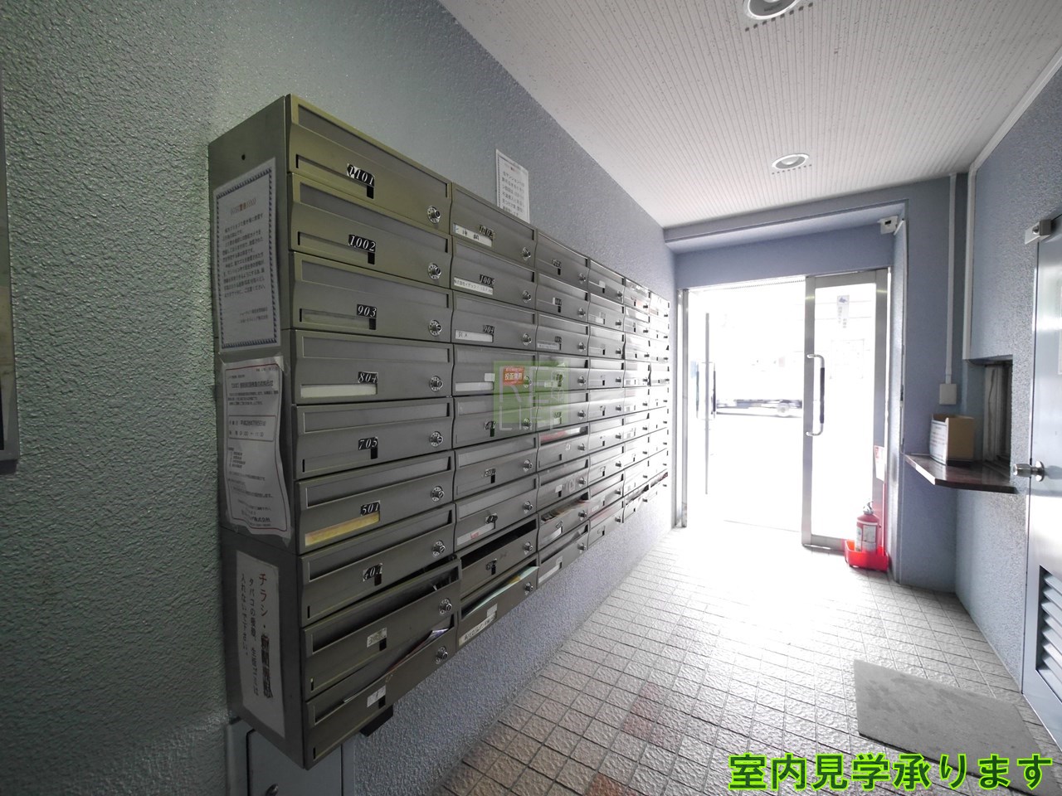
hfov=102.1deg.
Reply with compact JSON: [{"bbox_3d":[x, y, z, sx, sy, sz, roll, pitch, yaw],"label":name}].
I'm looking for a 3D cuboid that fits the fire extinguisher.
[{"bbox_3d":[2.322,0.917,2.961,0.140,0.440,0.140,2,3,38],"label":"fire extinguisher"}]

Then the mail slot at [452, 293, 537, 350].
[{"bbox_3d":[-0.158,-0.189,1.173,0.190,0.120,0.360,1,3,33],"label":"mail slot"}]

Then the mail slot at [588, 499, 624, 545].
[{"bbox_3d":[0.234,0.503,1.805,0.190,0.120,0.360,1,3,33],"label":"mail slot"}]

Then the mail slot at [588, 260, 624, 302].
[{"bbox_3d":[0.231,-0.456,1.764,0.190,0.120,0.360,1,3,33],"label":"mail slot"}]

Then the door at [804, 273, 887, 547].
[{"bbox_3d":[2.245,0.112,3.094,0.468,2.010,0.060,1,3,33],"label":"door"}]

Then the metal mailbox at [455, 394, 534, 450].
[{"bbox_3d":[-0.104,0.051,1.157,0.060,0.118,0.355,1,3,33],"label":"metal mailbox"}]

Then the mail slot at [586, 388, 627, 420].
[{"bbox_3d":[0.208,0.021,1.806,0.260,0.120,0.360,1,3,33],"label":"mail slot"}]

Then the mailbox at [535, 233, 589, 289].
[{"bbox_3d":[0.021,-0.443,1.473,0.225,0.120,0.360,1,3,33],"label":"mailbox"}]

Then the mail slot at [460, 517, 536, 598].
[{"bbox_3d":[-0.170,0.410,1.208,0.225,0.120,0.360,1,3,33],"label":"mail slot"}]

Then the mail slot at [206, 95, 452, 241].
[{"bbox_3d":[-0.387,-0.418,0.883,0.275,0.120,0.360,1,3,33],"label":"mail slot"}]

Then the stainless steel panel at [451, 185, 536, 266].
[{"bbox_3d":[-0.188,-0.432,1.183,0.265,0.120,0.360,1,3,33],"label":"stainless steel panel"}]

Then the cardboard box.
[{"bbox_3d":[2.319,0.225,2.373,0.105,0.252,0.340,1,3,33],"label":"cardboard box"}]

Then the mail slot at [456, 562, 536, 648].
[{"bbox_3d":[-0.181,0.529,1.222,0.265,0.120,0.360,1,3,33],"label":"mail slot"}]

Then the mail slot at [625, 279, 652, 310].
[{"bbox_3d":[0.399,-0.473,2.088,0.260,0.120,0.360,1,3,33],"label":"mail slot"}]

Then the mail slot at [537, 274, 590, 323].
[{"bbox_3d":[0.008,-0.326,1.490,0.265,0.120,0.360,1,3,33],"label":"mail slot"}]

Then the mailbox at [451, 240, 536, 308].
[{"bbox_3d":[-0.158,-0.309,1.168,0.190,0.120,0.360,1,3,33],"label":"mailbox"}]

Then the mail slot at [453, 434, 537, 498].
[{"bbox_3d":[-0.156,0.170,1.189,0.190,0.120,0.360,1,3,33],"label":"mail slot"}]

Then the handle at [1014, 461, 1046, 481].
[{"bbox_3d":[1.911,0.279,1.655,0.072,0.070,0.070,1,3,33],"label":"handle"}]

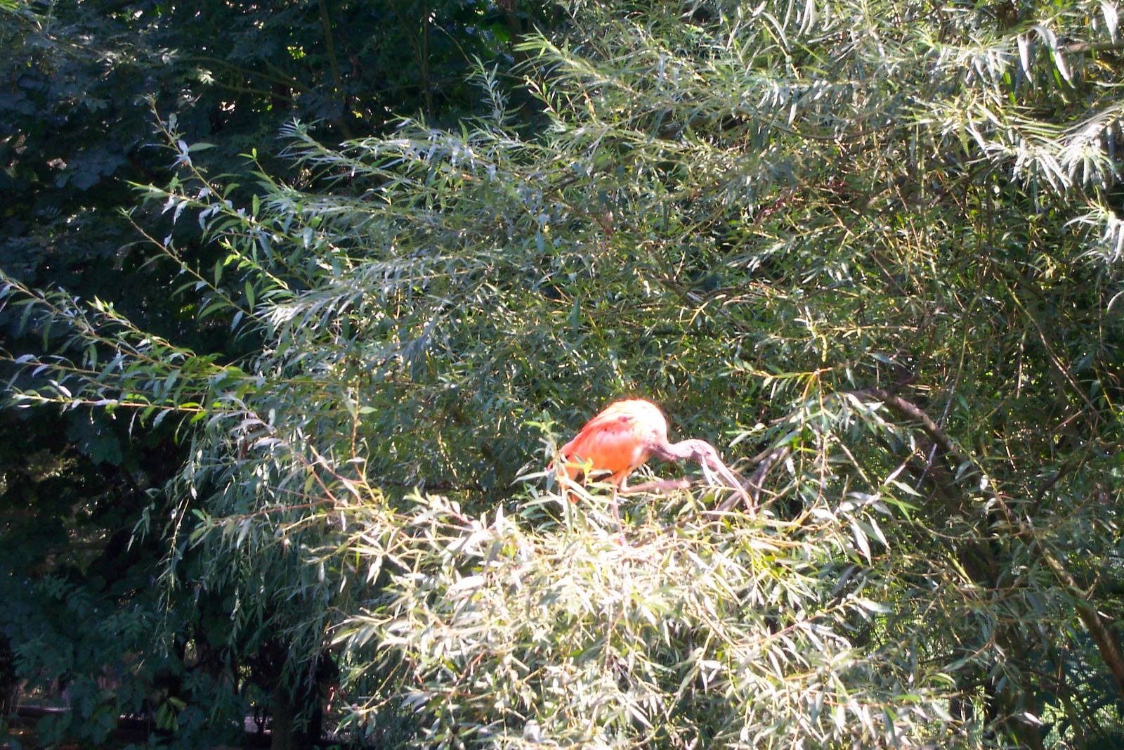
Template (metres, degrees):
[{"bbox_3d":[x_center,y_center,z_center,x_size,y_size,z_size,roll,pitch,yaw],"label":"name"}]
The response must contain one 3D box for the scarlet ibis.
[{"bbox_3d":[0.194,0.211,7.000,0.425,0.320,0.160,-1,-3,12],"label":"scarlet ibis"}]

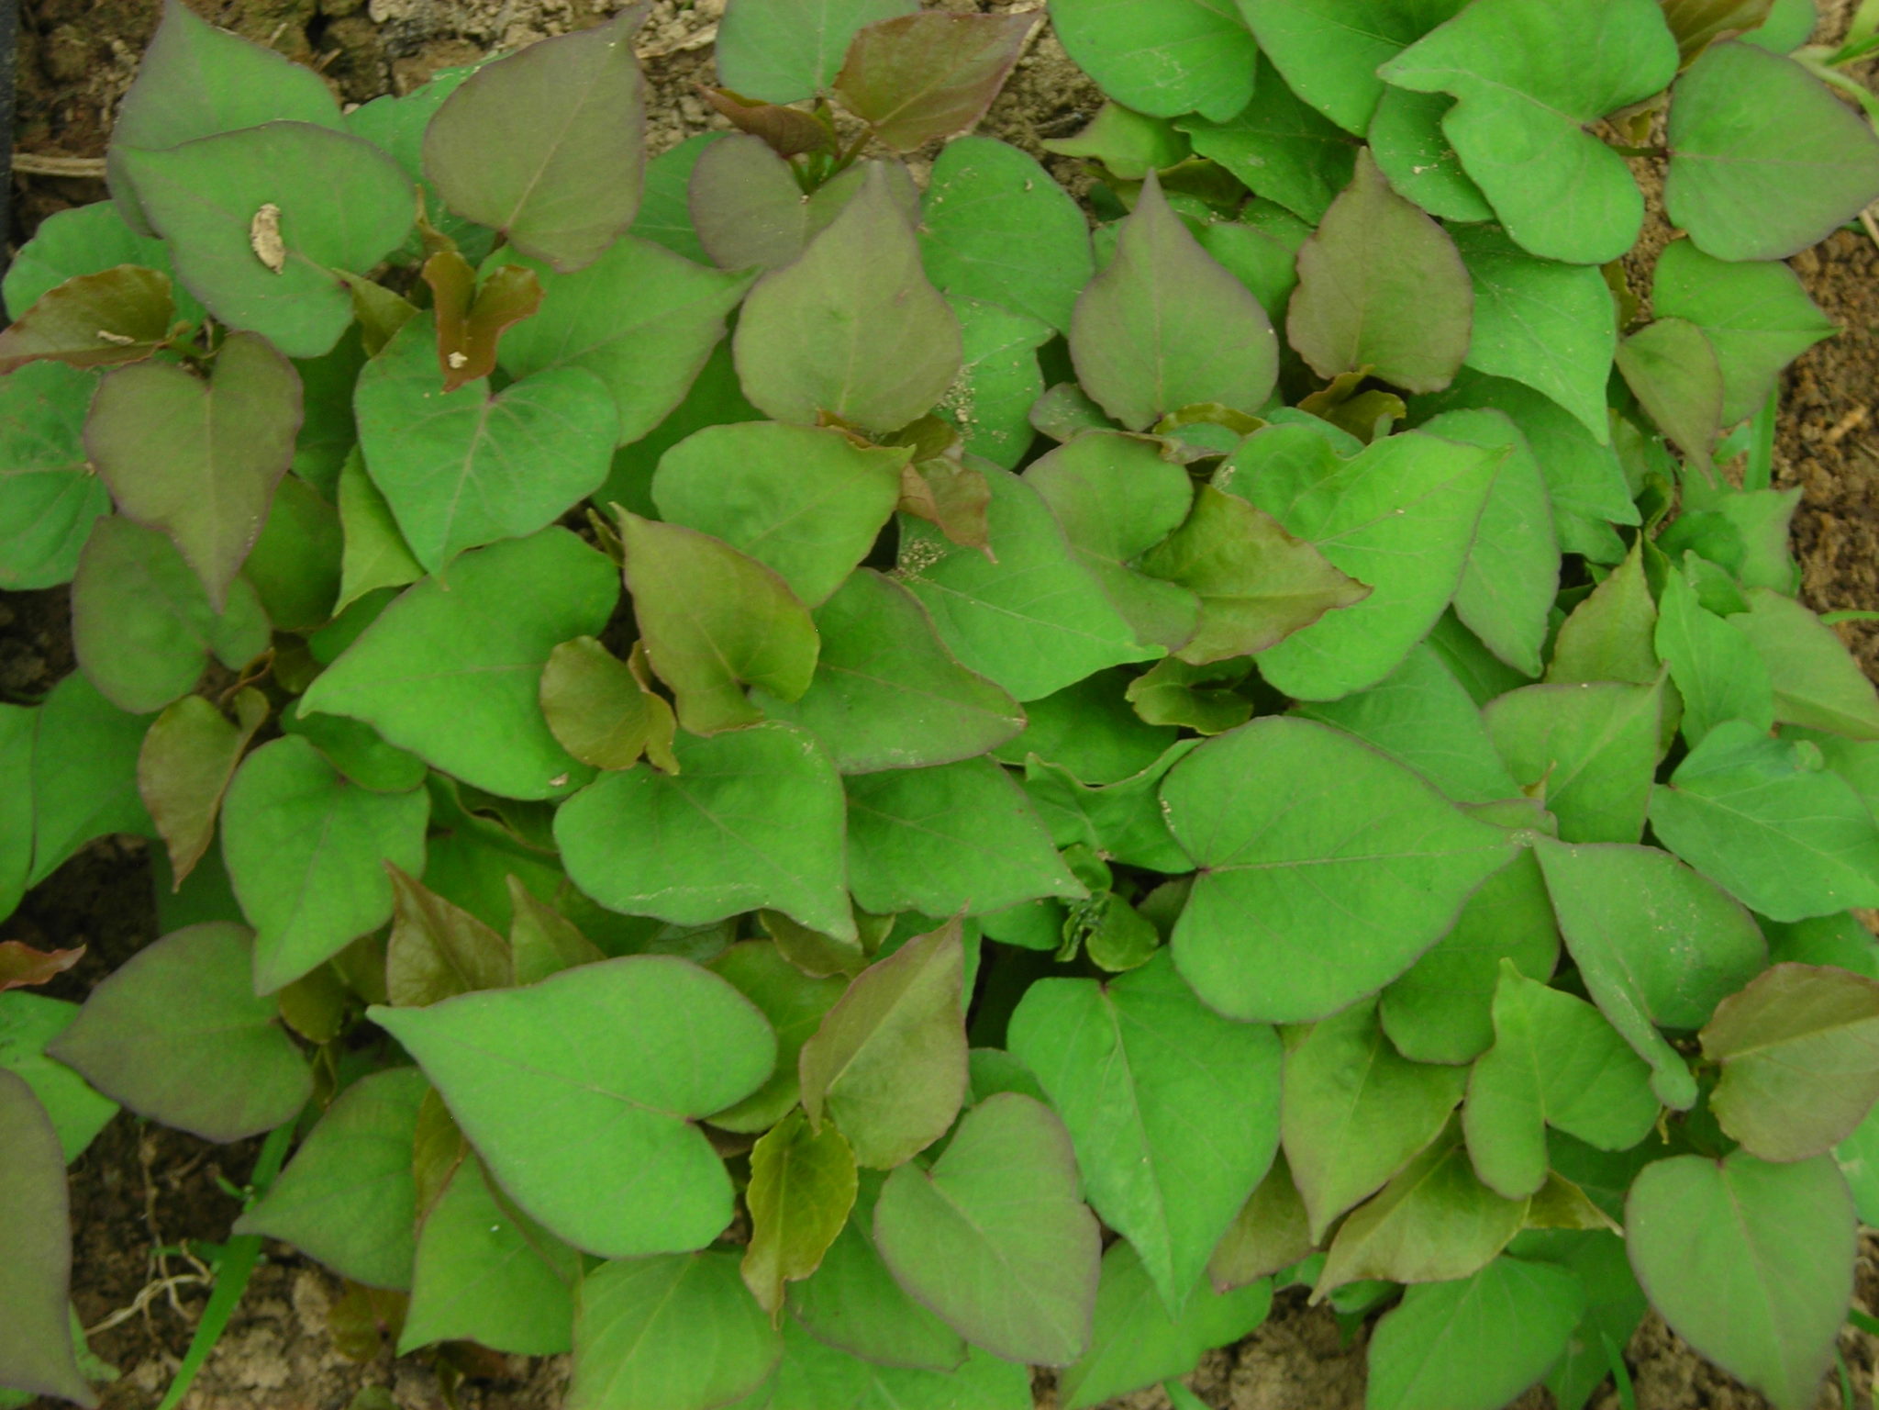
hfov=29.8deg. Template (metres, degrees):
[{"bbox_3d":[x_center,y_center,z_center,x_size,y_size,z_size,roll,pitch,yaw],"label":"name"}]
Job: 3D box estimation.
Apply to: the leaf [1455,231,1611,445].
[{"bbox_3d":[0.179,-0.113,1.064,0.055,0.020,0.079,-31,83,-11],"label":"leaf"}]

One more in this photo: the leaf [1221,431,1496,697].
[{"bbox_3d":[0.110,-0.045,0.913,0.087,0.024,0.070,-28,76,-11],"label":"leaf"}]

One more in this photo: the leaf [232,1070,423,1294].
[{"bbox_3d":[-0.143,0.122,0.885,0.069,0.018,0.057,-15,65,0],"label":"leaf"}]

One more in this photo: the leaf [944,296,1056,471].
[{"bbox_3d":[0.007,-0.098,1.075,0.060,0.018,0.055,-15,71,-9],"label":"leaf"}]

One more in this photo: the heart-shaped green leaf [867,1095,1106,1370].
[{"bbox_3d":[0.020,0.130,0.845,0.053,0.018,0.061,-37,78,-9],"label":"heart-shaped green leaf"}]

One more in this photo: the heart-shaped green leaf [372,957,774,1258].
[{"bbox_3d":[-0.090,0.092,0.848,0.101,0.022,0.075,18,60,2],"label":"heart-shaped green leaf"}]

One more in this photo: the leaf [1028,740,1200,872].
[{"bbox_3d":[0.049,0.029,1.007,0.050,0.025,0.043,-21,65,-10],"label":"leaf"}]

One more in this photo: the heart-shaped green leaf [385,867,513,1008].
[{"bbox_3d":[-0.139,0.068,0.982,0.038,0.020,0.054,-34,84,-11],"label":"heart-shaped green leaf"}]

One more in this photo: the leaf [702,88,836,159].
[{"bbox_3d":[-0.053,-0.177,1.075,0.045,0.022,0.020,16,41,9],"label":"leaf"}]

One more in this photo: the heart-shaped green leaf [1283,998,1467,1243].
[{"bbox_3d":[0.105,0.099,0.870,0.044,0.020,0.073,17,72,2],"label":"heart-shaped green leaf"}]

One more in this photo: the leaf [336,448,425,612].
[{"bbox_3d":[-0.165,-0.049,1.058,0.043,0.020,0.054,35,77,17],"label":"leaf"}]

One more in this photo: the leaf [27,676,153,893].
[{"bbox_3d":[-0.243,0.018,1.027,0.056,0.020,0.072,31,86,9],"label":"leaf"}]

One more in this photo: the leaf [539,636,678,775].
[{"bbox_3d":[-0.093,0.000,0.990,0.035,0.025,0.039,-20,72,-1],"label":"leaf"}]

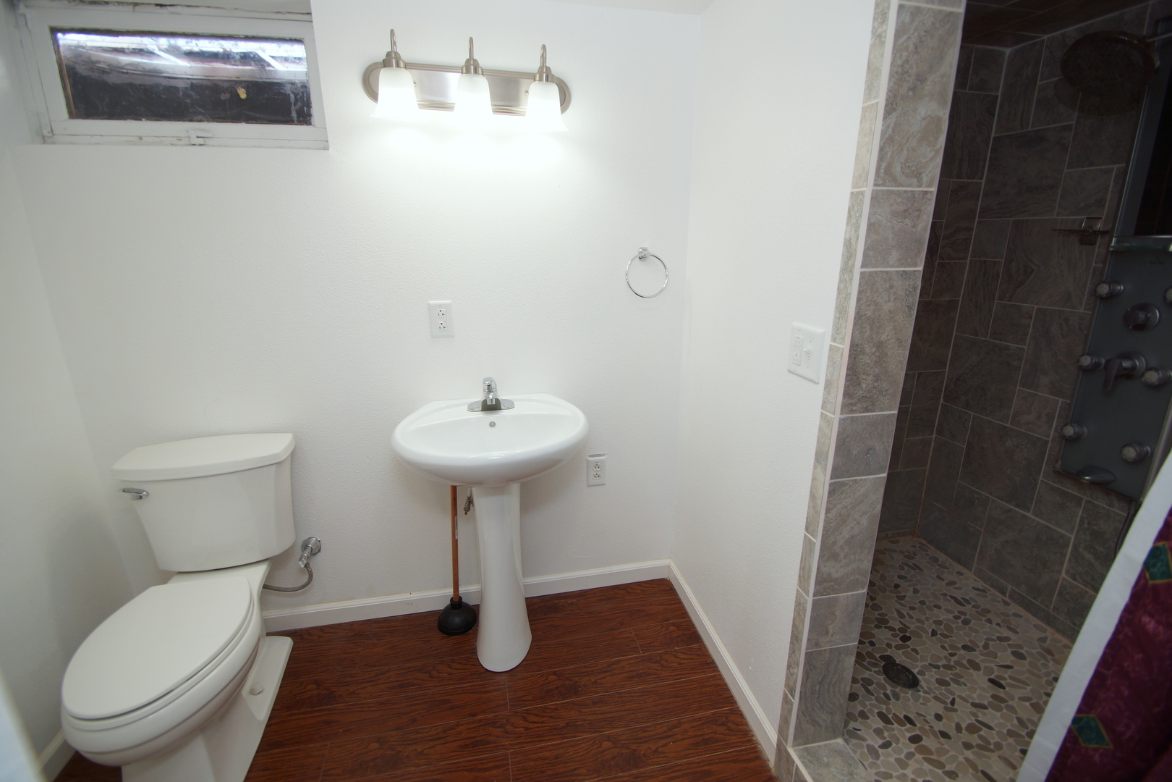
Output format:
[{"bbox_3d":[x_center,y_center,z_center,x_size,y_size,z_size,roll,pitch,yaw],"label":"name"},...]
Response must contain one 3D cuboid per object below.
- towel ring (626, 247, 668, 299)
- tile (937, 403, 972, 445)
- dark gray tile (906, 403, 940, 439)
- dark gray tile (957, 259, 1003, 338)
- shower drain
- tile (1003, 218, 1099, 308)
[{"bbox_3d":[0.218,-0.418,1.740,0.154,0.176,0.055,-3,16,-10],"label":"towel ring"},{"bbox_3d":[1.583,0.147,2.107,0.010,0.148,0.148,-3,16,-10],"label":"tile"},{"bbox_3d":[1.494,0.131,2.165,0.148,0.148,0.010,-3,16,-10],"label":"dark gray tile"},{"bbox_3d":[1.580,-0.365,1.964,0.010,0.299,0.148,-3,16,-10],"label":"dark gray tile"},{"bbox_3d":[1.005,0.905,1.557,0.106,0.010,0.106,-3,16,-10],"label":"shower drain"},{"bbox_3d":[1.628,-0.453,1.724,0.012,0.300,0.300,-2,15,-8],"label":"tile"}]

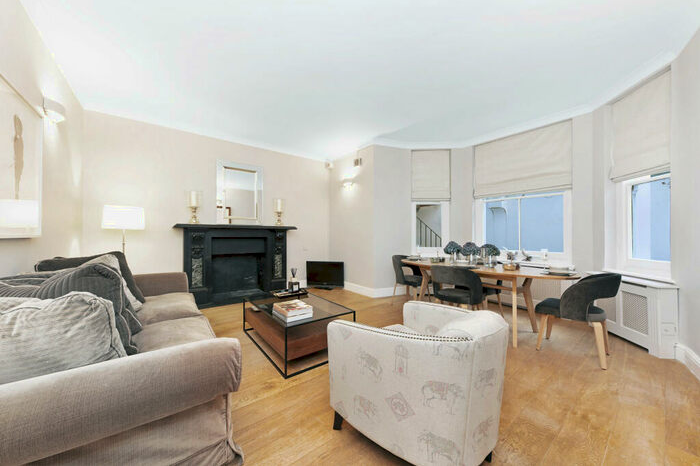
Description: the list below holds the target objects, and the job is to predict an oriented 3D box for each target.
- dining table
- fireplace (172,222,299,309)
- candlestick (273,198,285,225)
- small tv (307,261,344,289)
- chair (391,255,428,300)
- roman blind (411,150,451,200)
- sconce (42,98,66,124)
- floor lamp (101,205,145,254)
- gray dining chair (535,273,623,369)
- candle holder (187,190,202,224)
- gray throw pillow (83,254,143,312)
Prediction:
[{"bbox_3d":[1.568,0.785,2.975,0.980,0.750,1.970,0,0,-40],"label":"dining table"},{"bbox_3d":[-1.781,0.522,3.904,1.850,1.275,0.320,0,0,-40],"label":"fireplace"},{"bbox_3d":[-1.303,-0.370,4.303,0.185,0.510,0.185,0,0,-40],"label":"candlestick"},{"bbox_3d":[-0.495,0.877,4.760,0.770,0.567,0.200,0,0,9],"label":"small tv"},{"bbox_3d":[0.963,0.765,3.695,0.540,0.790,0.590,0,0,-40],"label":"chair"},{"bbox_3d":[1.518,-1.074,4.360,0.720,0.940,0.050,0,0,5],"label":"roman blind"},{"bbox_3d":[-2.448,-1.010,1.970,0.105,0.095,0.300,0,0,-40],"label":"sconce"},{"bbox_3d":[-2.794,0.410,2.880,0.390,1.500,0.390,0,0,-40],"label":"floor lamp"},{"bbox_3d":[2.159,0.765,2.259,0.540,0.790,0.590,0,0,-41],"label":"gray dining chair"},{"bbox_3d":[-2.309,-0.373,3.465,0.190,0.515,0.190,0,0,-40],"label":"candle holder"},{"bbox_3d":[-2.060,0.465,1.990,0.170,0.470,0.480,-24,-5,11],"label":"gray throw pillow"}]

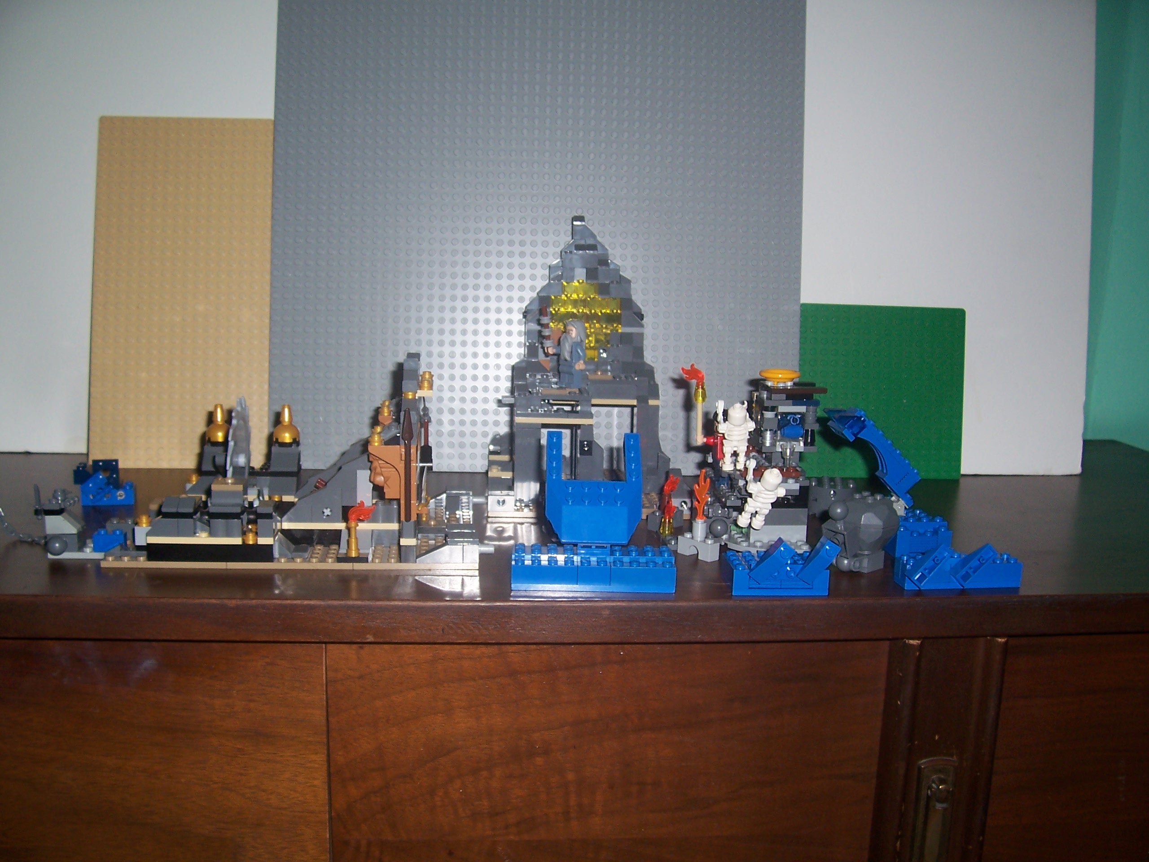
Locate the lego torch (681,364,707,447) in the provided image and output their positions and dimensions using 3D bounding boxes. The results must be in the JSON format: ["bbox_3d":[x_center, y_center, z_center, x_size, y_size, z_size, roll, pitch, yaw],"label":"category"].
[{"bbox_3d":[0.070,-0.015,0.660,0.016,0.050,0.009,2,10,0],"label":"lego torch"}]

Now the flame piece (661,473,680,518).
[{"bbox_3d":[0.055,0.037,0.643,0.009,0.025,0.007,1,11,0],"label":"flame piece"}]

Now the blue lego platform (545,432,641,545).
[{"bbox_3d":[0.010,0.028,0.566,0.048,0.011,0.064,1,49,-2],"label":"blue lego platform"}]

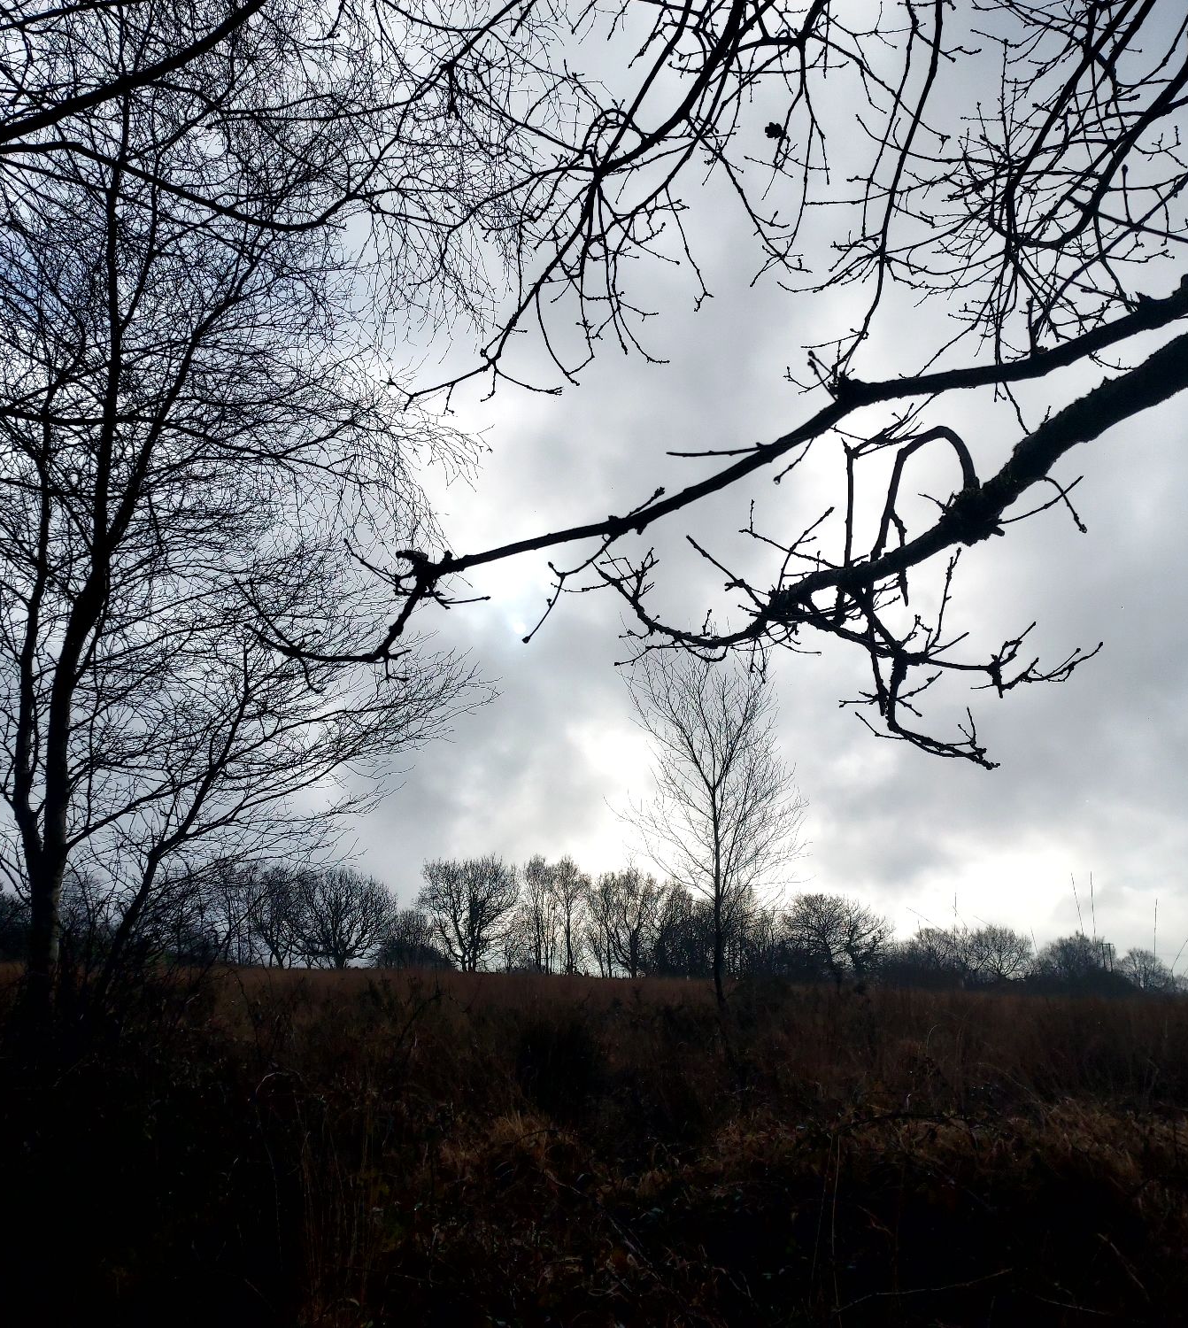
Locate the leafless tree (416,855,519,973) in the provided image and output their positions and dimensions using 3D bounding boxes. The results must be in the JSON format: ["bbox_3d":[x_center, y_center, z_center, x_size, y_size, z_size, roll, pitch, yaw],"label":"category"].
[{"bbox_3d":[-9.717,19.563,95.658,7.980,9.190,7.580,2,-15,-5],"label":"leafless tree"}]

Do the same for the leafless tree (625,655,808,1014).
[{"bbox_3d":[2.190,3.307,22.792,3.160,7.350,3.010,-1,-15,5],"label":"leafless tree"}]

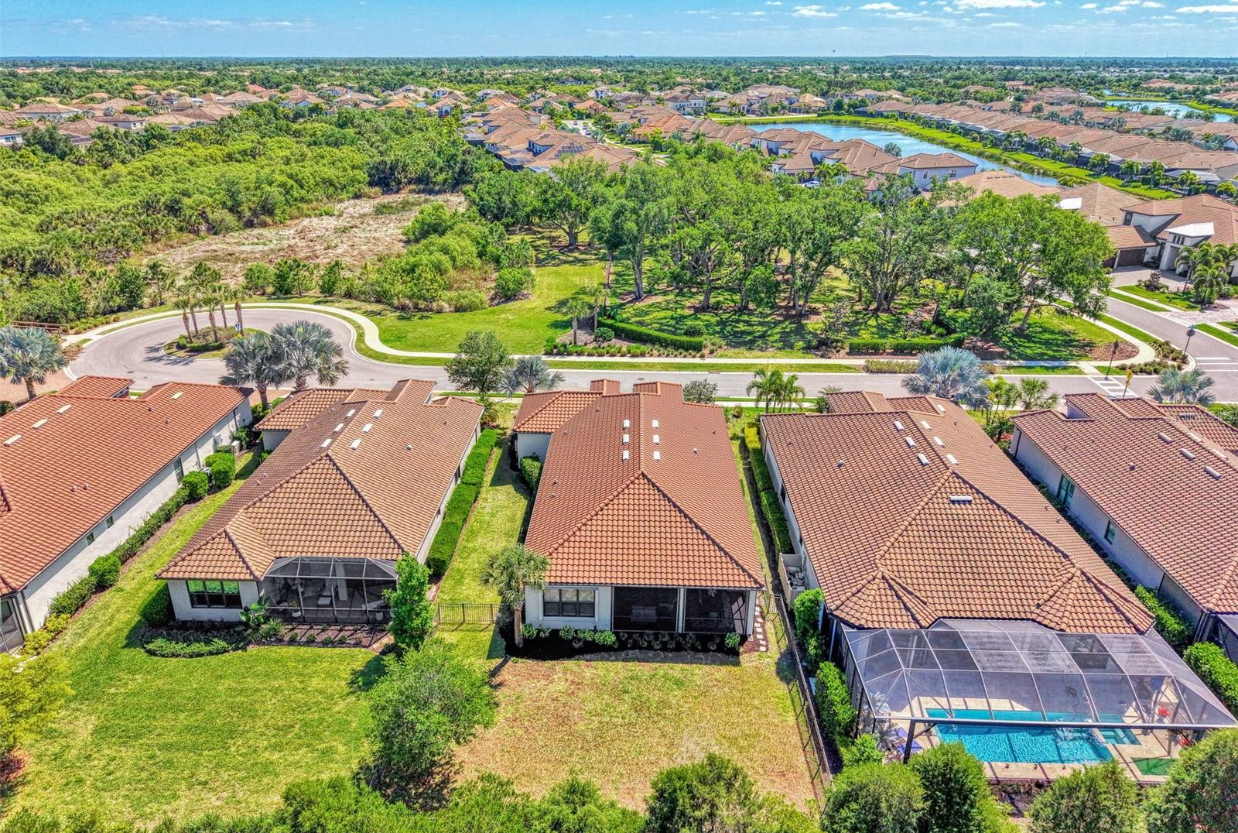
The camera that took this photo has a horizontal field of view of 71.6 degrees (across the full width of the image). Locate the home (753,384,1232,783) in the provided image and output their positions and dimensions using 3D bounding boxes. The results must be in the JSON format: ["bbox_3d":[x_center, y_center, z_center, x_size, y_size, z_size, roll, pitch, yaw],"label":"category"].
[{"bbox_3d":[18.667,5.468,52.345,16.300,7.000,36.300,0,23,1],"label":"home"}]

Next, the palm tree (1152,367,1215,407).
[{"bbox_3d":[48.000,-1.803,72.122,5.400,5.100,5.400,0,23,0],"label":"palm tree"}]

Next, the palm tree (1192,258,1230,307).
[{"bbox_3d":[72.941,-16.289,106.250,3.710,6.060,3.710,0,23,0],"label":"palm tree"}]

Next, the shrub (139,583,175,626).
[{"bbox_3d":[-26.163,10.671,48.628,1.750,1.600,1.900,0,23,0],"label":"shrub"}]

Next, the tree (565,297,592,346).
[{"bbox_3d":[-4.416,-10.240,92.765,2.910,5.360,2.910,0,23,0],"label":"tree"}]

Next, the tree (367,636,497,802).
[{"bbox_3d":[-7.999,12.806,36.610,5.450,6.410,5.450,0,23,0],"label":"tree"}]

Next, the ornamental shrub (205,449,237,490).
[{"bbox_3d":[-29.802,4.010,64.432,2.200,1.700,2.400,0,23,0],"label":"ornamental shrub"}]

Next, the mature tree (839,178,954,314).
[{"bbox_3d":[32.700,-20.313,102.528,13.300,15.700,13.000,0,23,0],"label":"mature tree"}]

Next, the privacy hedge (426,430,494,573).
[{"bbox_3d":[-10.500,5.367,59.949,1.350,1.300,19.200,1,23,1],"label":"privacy hedge"}]

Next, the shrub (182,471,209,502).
[{"bbox_3d":[-30.069,4.996,60.998,1.700,1.900,1.700,0,23,0],"label":"shrub"}]

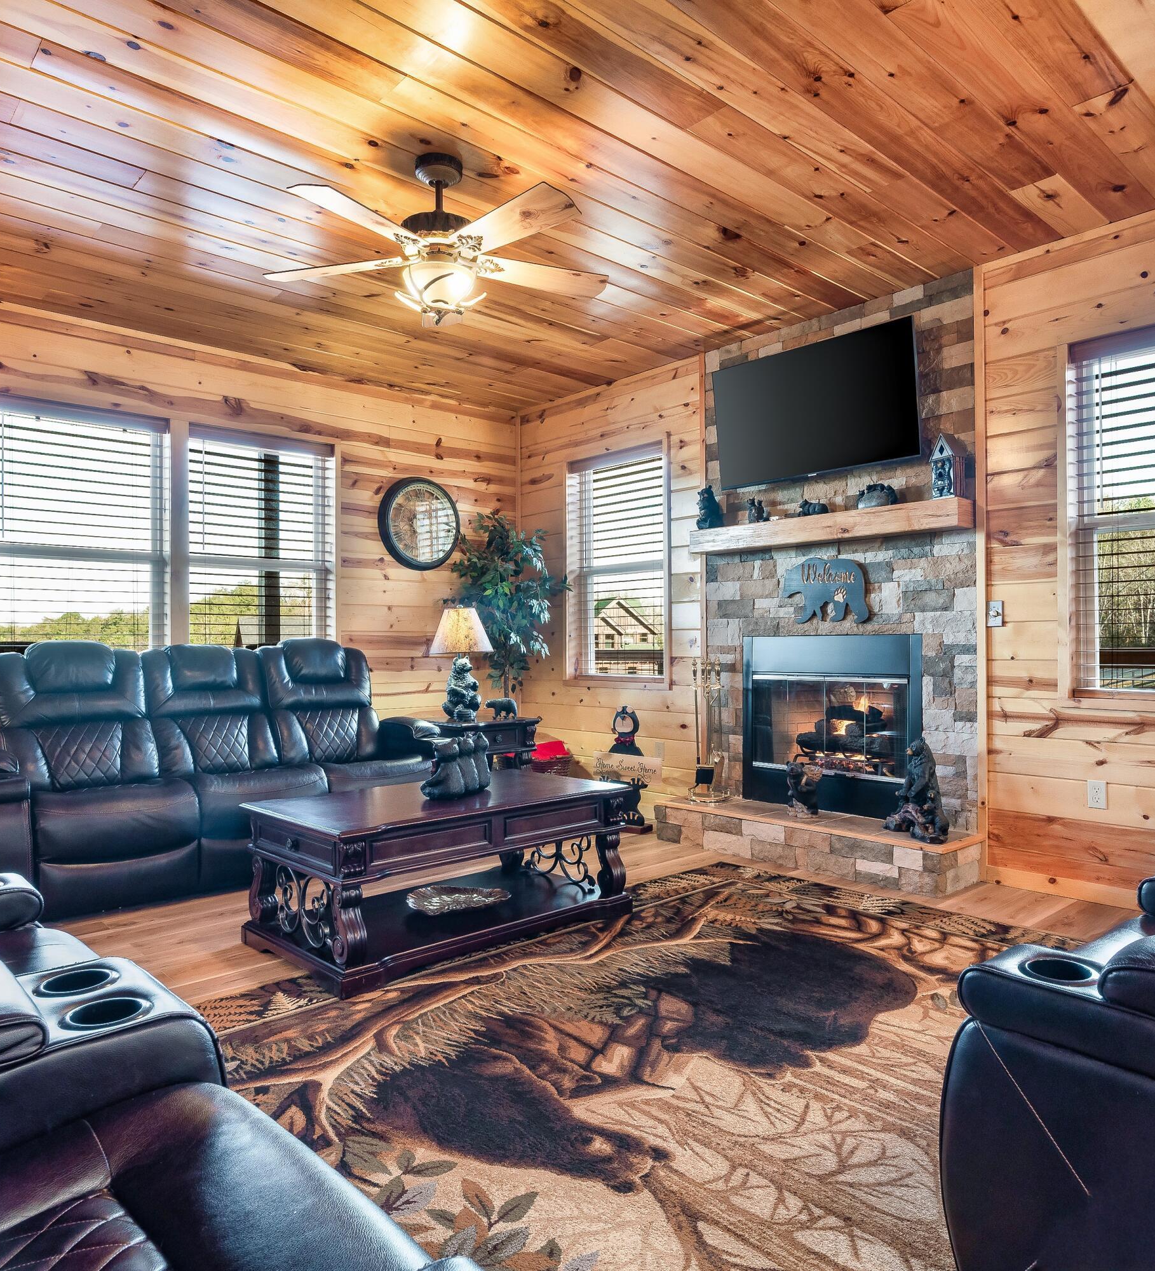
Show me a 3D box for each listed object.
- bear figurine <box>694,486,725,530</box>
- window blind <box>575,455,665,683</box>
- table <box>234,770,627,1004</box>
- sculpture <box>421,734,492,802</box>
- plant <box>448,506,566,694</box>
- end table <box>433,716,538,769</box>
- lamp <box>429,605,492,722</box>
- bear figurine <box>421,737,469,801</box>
[{"bbox_3d":[0.762,-0.745,4.898,0.160,0.250,0.150,0,-1,-30],"label":"bear figurine"},{"bbox_3d":[0.274,-0.458,5.591,0.060,1.490,0.860,0,-1,-44],"label":"window blind"},{"bbox_3d":[-0.492,0.880,3.326,1.310,0.498,0.730,0,-1,-42],"label":"table"},{"bbox_3d":[-0.475,0.510,3.450,0.180,0.240,0.310,-1,-1,28],"label":"sculpture"},{"bbox_3d":[-0.472,0.147,5.720,0.800,2.000,0.780,0,-1,0],"label":"plant"},{"bbox_3d":[-0.658,0.844,5.391,0.600,0.612,0.620,0,-1,-41],"label":"end table"},{"bbox_3d":[-0.721,0.174,5.291,0.390,0.730,0.390,0,-1,0],"label":"lamp"},{"bbox_3d":[-0.515,0.510,3.330,0.180,0.240,0.130,-1,-1,28],"label":"bear figurine"}]

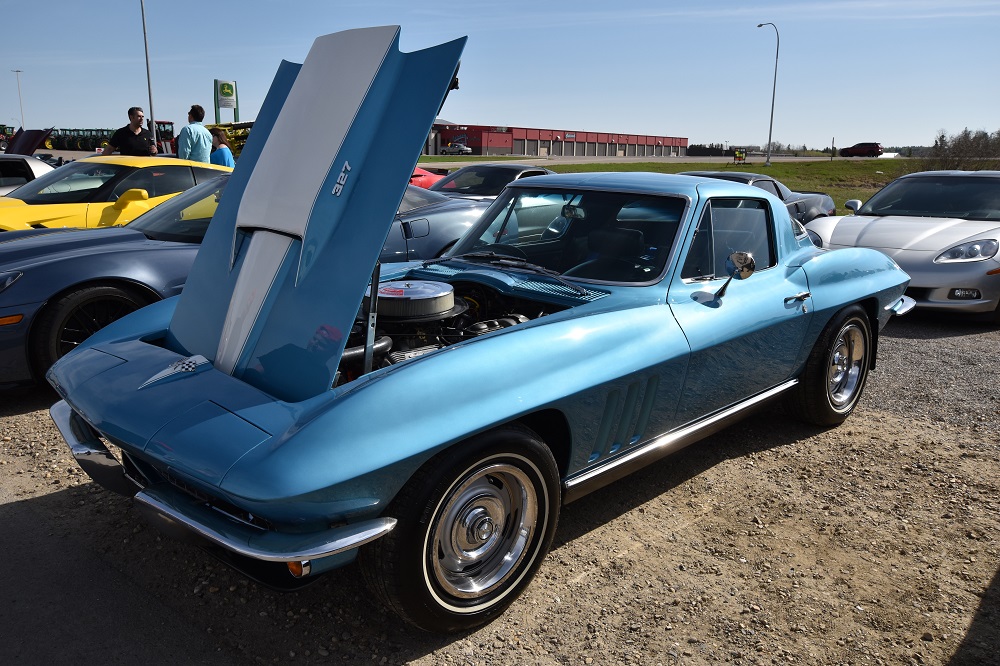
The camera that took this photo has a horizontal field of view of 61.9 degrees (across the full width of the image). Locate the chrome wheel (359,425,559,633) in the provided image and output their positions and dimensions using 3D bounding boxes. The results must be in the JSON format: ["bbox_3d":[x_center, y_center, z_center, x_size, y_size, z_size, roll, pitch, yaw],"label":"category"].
[{"bbox_3d":[-0.095,0.575,2.538,0.670,0.670,0.200,-10,17,-41],"label":"chrome wheel"}]

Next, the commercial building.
[{"bbox_3d":[15.304,-51.073,224.922,22.000,6.300,125.000,10,16,35],"label":"commercial building"}]

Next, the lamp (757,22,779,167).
[{"bbox_3d":[21.388,-19.346,67.867,2.200,11.130,0.380,10,16,36],"label":"lamp"}]

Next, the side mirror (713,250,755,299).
[{"bbox_3d":[0.912,-0.228,3.220,0.120,0.180,0.095,10,16,34],"label":"side mirror"}]

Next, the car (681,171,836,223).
[{"bbox_3d":[2.730,-1.470,11.100,4.440,1.245,1.850,-12,18,-44],"label":"car"}]

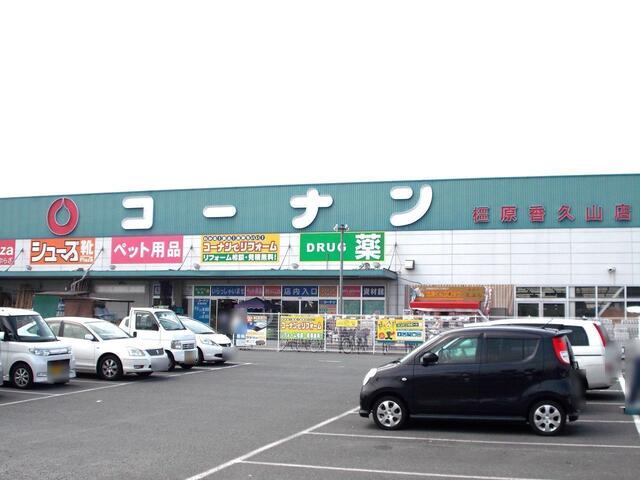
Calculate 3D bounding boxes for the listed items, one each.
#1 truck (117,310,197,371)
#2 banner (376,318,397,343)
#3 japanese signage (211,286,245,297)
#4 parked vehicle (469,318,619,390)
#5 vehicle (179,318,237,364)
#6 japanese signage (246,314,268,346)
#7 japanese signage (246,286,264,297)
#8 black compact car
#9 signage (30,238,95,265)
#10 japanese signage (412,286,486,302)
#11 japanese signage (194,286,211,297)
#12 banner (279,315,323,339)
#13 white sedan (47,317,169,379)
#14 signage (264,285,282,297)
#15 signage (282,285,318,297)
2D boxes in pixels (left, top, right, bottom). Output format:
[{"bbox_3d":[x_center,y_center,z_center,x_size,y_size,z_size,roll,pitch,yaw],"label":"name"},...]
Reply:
[{"bbox_3d":[-5.233,2.799,23.616,3.395,1.770,1.475,-1,-5,19],"label":"truck"},{"bbox_3d":[2.623,3.527,31.746,0.819,0.861,0.050,-1,-5,18],"label":"banner"},{"bbox_3d":[-4.789,2.683,42.429,1.936,0.567,0.080,-1,-5,18],"label":"japanese signage"},{"bbox_3d":[3.877,2.463,17.218,4.600,1.630,1.720,-1,-5,19],"label":"parked vehicle"},{"bbox_3d":[-4.557,3.211,26.527,3.950,1.525,1.695,-1,-5,20],"label":"vehicle"},{"bbox_3d":[-2.579,3.731,33.349,0.930,1.263,0.040,-1,-5,17],"label":"japanese signage"},{"bbox_3d":[-4.050,3.201,50.803,1.158,0.630,0.040,-1,-5,17],"label":"japanese signage"},{"bbox_3d":[2.449,2.140,12.769,3.395,1.600,1.475,-1,-5,19],"label":"black compact car"},{"bbox_3d":[-14.444,0.672,45.638,4.275,1.496,0.100,-1,-5,18],"label":"signage"},{"bbox_3d":[5.787,2.421,36.212,3.204,0.702,0.120,-1,-5,18],"label":"japanese signage"},{"bbox_3d":[-7.489,3.267,51.850,1.115,0.643,0.040,-1,-5,17],"label":"japanese signage"},{"bbox_3d":[-0.701,3.537,32.790,1.858,0.998,0.040,-1,-5,17],"label":"banner"},{"bbox_3d":[-6.104,2.798,21.091,4.600,1.470,1.695,-1,-5,19],"label":"white sedan"},{"bbox_3d":[-2.897,3.162,50.001,1.129,0.659,0.050,-1,-5,19],"label":"signage"},{"bbox_3d":[-1.188,3.146,49.932,2.347,0.619,0.040,-1,-5,17],"label":"signage"}]

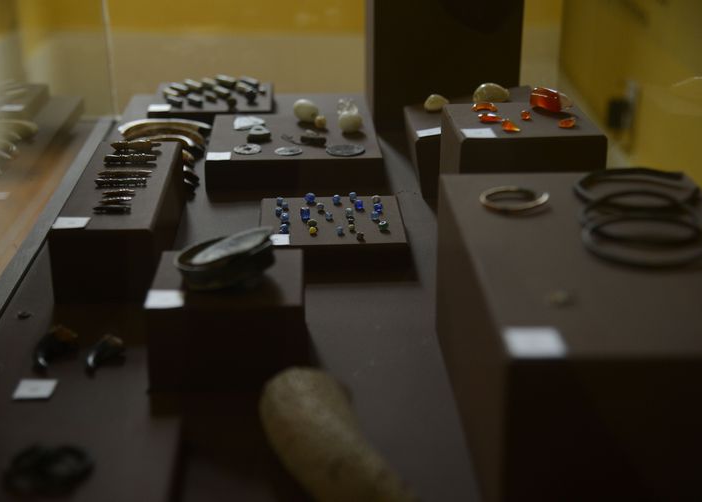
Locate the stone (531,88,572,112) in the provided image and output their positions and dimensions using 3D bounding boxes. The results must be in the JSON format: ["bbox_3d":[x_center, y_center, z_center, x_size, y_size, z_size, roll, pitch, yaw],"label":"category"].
[{"bbox_3d":[0.210,-0.158,1.208,0.043,0.027,0.028,-1,21,-3],"label":"stone"}]

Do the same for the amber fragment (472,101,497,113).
[{"bbox_3d":[0.124,-0.132,1.059,0.022,0.006,0.011,-1,22,-2],"label":"amber fragment"}]

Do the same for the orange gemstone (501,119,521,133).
[{"bbox_3d":[0.139,-0.109,1.000,0.018,0.007,0.009,15,26,33],"label":"orange gemstone"}]

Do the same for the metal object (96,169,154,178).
[{"bbox_3d":[-0.249,-0.086,1.269,0.059,0.008,0.009,-1,21,-3],"label":"metal object"}]

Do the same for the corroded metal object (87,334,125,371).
[{"bbox_3d":[-0.212,0.088,0.995,0.018,0.022,0.042,11,23,26],"label":"corroded metal object"}]

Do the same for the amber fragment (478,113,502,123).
[{"bbox_3d":[0.142,-0.136,1.172,0.025,0.009,0.015,-1,21,-3],"label":"amber fragment"}]

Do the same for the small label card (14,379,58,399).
[{"bbox_3d":[-0.223,0.097,0.814,0.026,0.002,0.027,-1,22,-2],"label":"small label card"}]

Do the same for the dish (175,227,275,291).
[{"bbox_3d":[-0.110,0.006,1.004,0.086,0.029,0.080,-1,21,-3],"label":"dish"}]

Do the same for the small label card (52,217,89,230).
[{"bbox_3d":[-0.226,-0.023,0.932,0.026,0.002,0.027,-1,22,-2],"label":"small label card"}]

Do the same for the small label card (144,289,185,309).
[{"bbox_3d":[-0.124,0.032,0.771,0.026,0.002,0.027,-1,22,-4],"label":"small label card"}]

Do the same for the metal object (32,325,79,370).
[{"bbox_3d":[-0.256,0.084,0.997,0.021,0.026,0.049,11,23,26],"label":"metal object"}]

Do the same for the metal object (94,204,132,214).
[{"bbox_3d":[-0.240,-0.042,1.156,0.037,0.008,0.009,-1,21,-3],"label":"metal object"}]

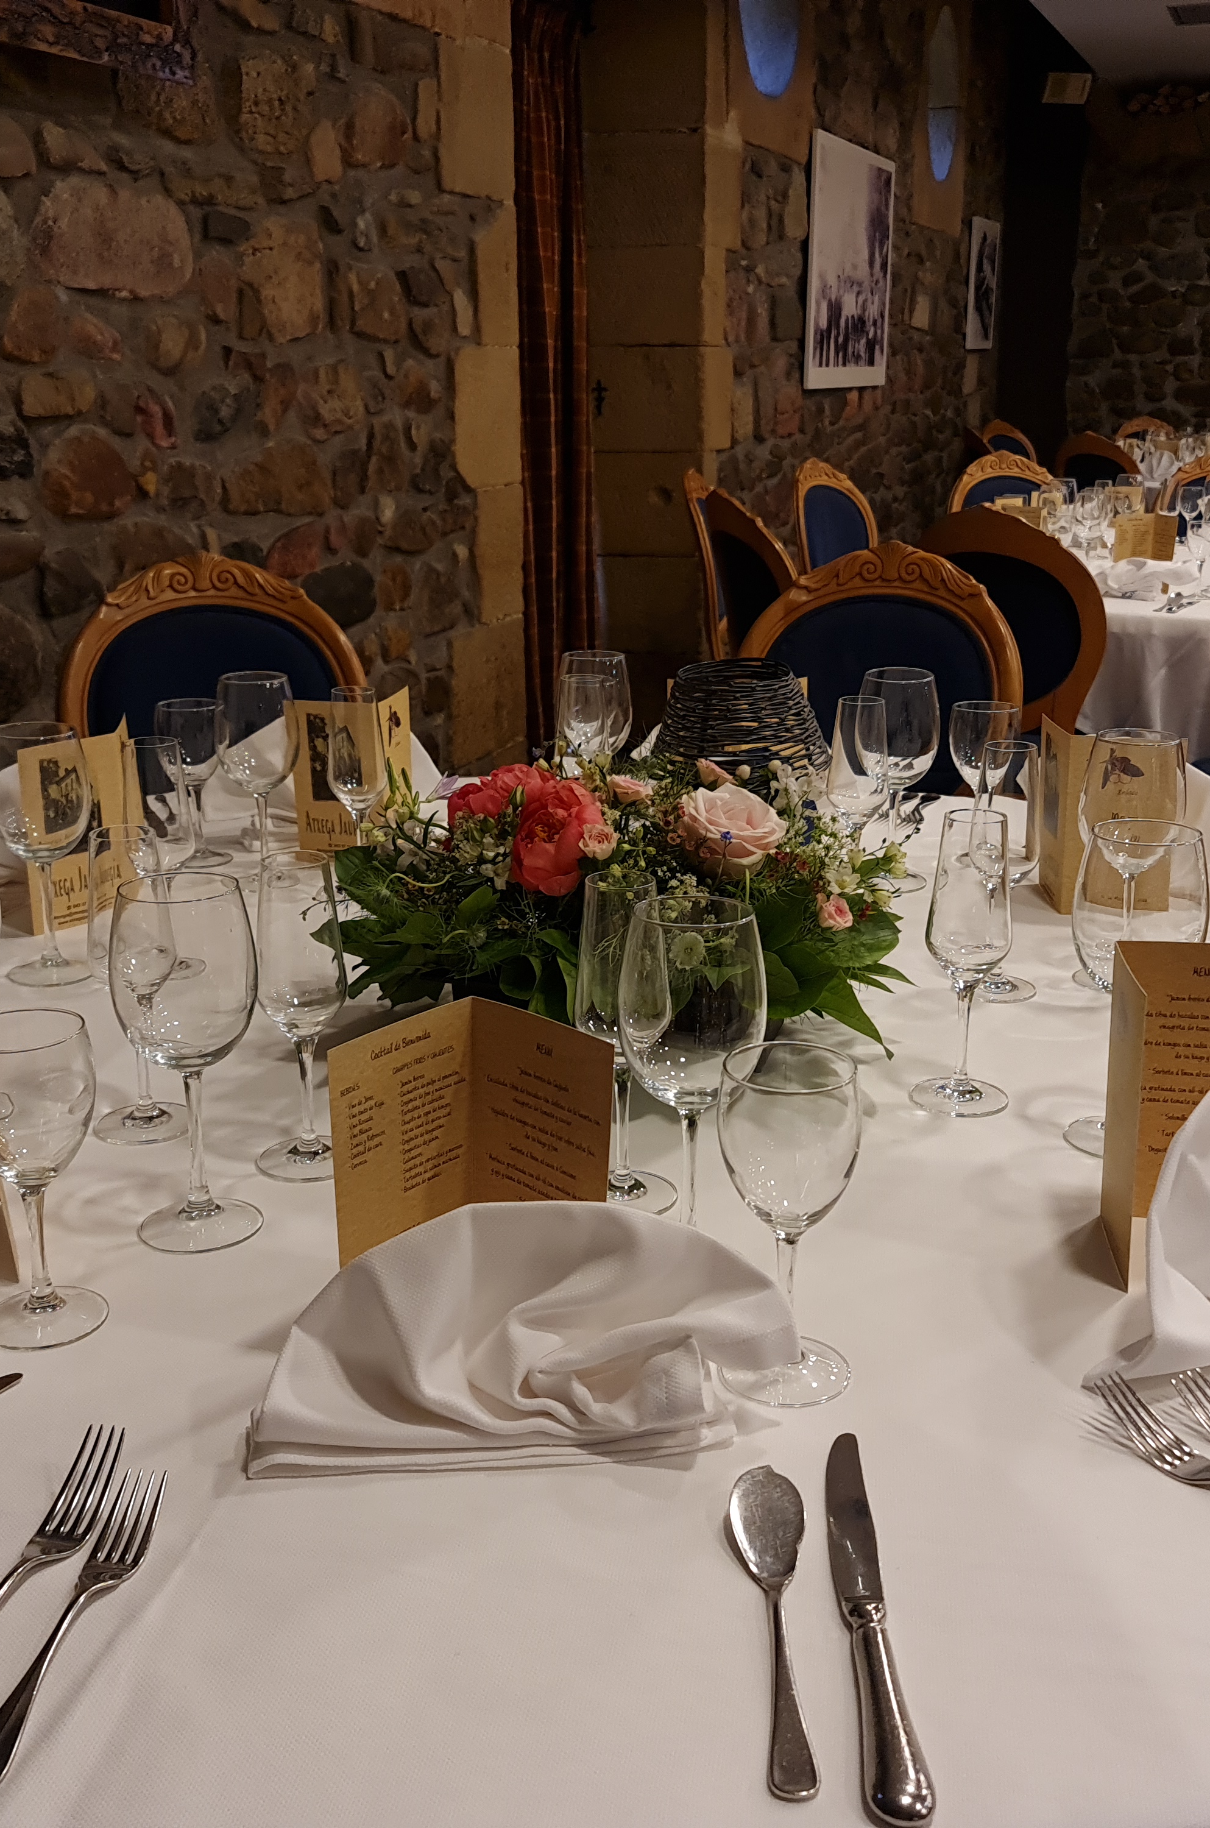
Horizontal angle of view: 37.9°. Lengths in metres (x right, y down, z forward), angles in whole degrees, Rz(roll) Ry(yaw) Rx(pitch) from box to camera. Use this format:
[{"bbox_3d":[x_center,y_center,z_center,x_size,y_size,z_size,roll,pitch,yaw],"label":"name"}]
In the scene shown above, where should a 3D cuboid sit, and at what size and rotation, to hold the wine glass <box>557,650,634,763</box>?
[{"bbox_3d":[-0.010,-0.163,1.842,0.081,0.212,0.081,0,17,0],"label":"wine glass"}]

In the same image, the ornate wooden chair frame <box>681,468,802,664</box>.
[{"bbox_3d":[0.516,-0.647,4.720,0.550,0.975,0.490,-8,18,-24],"label":"ornate wooden chair frame"}]

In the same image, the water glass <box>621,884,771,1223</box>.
[{"bbox_3d":[0.050,0.098,0.991,0.081,0.212,0.081,0,17,0],"label":"water glass"}]

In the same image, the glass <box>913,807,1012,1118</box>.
[{"bbox_3d":[0.241,0.032,1.171,0.067,0.198,0.067,0,17,0],"label":"glass"}]

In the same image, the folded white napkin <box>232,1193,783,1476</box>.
[{"bbox_3d":[-0.037,0.186,0.809,0.240,0.110,0.090,-1,17,-5],"label":"folded white napkin"}]

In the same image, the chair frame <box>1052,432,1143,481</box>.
[{"bbox_3d":[2.180,-1.526,7.454,0.560,0.980,0.485,-15,22,-39],"label":"chair frame"}]

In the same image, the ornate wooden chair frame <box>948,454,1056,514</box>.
[{"bbox_3d":[1.585,-1.207,6.592,0.490,0.975,0.550,-5,17,-17],"label":"ornate wooden chair frame"}]

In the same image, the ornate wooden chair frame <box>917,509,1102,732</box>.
[{"bbox_3d":[0.920,-0.379,3.805,0.490,0.980,0.560,10,19,28],"label":"ornate wooden chair frame"}]

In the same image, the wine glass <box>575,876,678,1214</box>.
[{"bbox_3d":[0.011,0.077,1.082,0.066,0.200,0.066,0,17,0],"label":"wine glass"}]

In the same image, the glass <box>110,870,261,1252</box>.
[{"bbox_3d":[-0.243,0.087,1.032,0.081,0.212,0.081,0,17,0],"label":"glass"}]

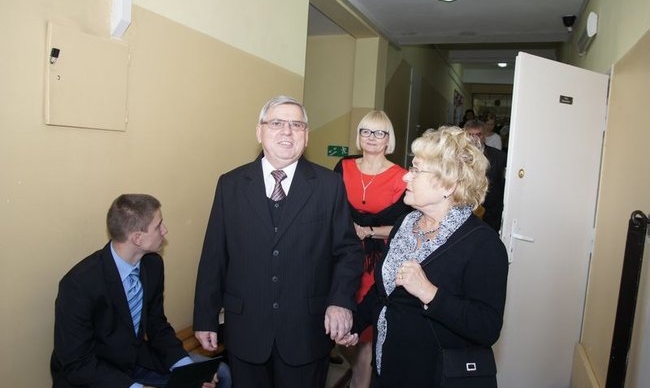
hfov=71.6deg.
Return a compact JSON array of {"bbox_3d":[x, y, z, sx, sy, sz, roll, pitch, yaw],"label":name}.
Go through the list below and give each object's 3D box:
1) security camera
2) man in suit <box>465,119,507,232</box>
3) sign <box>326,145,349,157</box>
[{"bbox_3d":[2.413,-1.681,4.450,0.120,0.130,0.160,6,6,23],"label":"security camera"},{"bbox_3d":[1.155,0.312,3.680,0.560,1.790,0.340,6,6,23],"label":"man in suit"},{"bbox_3d":[0.179,-0.564,5.950,0.300,0.150,0.020,6,6,23],"label":"sign"}]

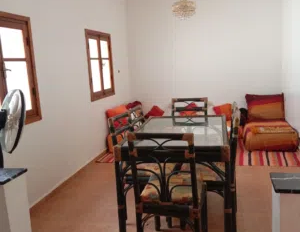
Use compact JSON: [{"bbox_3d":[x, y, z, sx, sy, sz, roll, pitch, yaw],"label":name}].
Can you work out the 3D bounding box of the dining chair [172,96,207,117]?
[{"bbox_3d":[0.449,0.287,3.618,0.448,0.938,0.490,-1,10,12],"label":"dining chair"}]

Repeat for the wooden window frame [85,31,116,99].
[{"bbox_3d":[-0.761,-0.774,4.961,0.084,1.002,0.938,0,10,15],"label":"wooden window frame"}]

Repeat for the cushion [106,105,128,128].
[{"bbox_3d":[-0.519,0.025,5.285,0.154,0.357,0.490,-15,2,33],"label":"cushion"}]

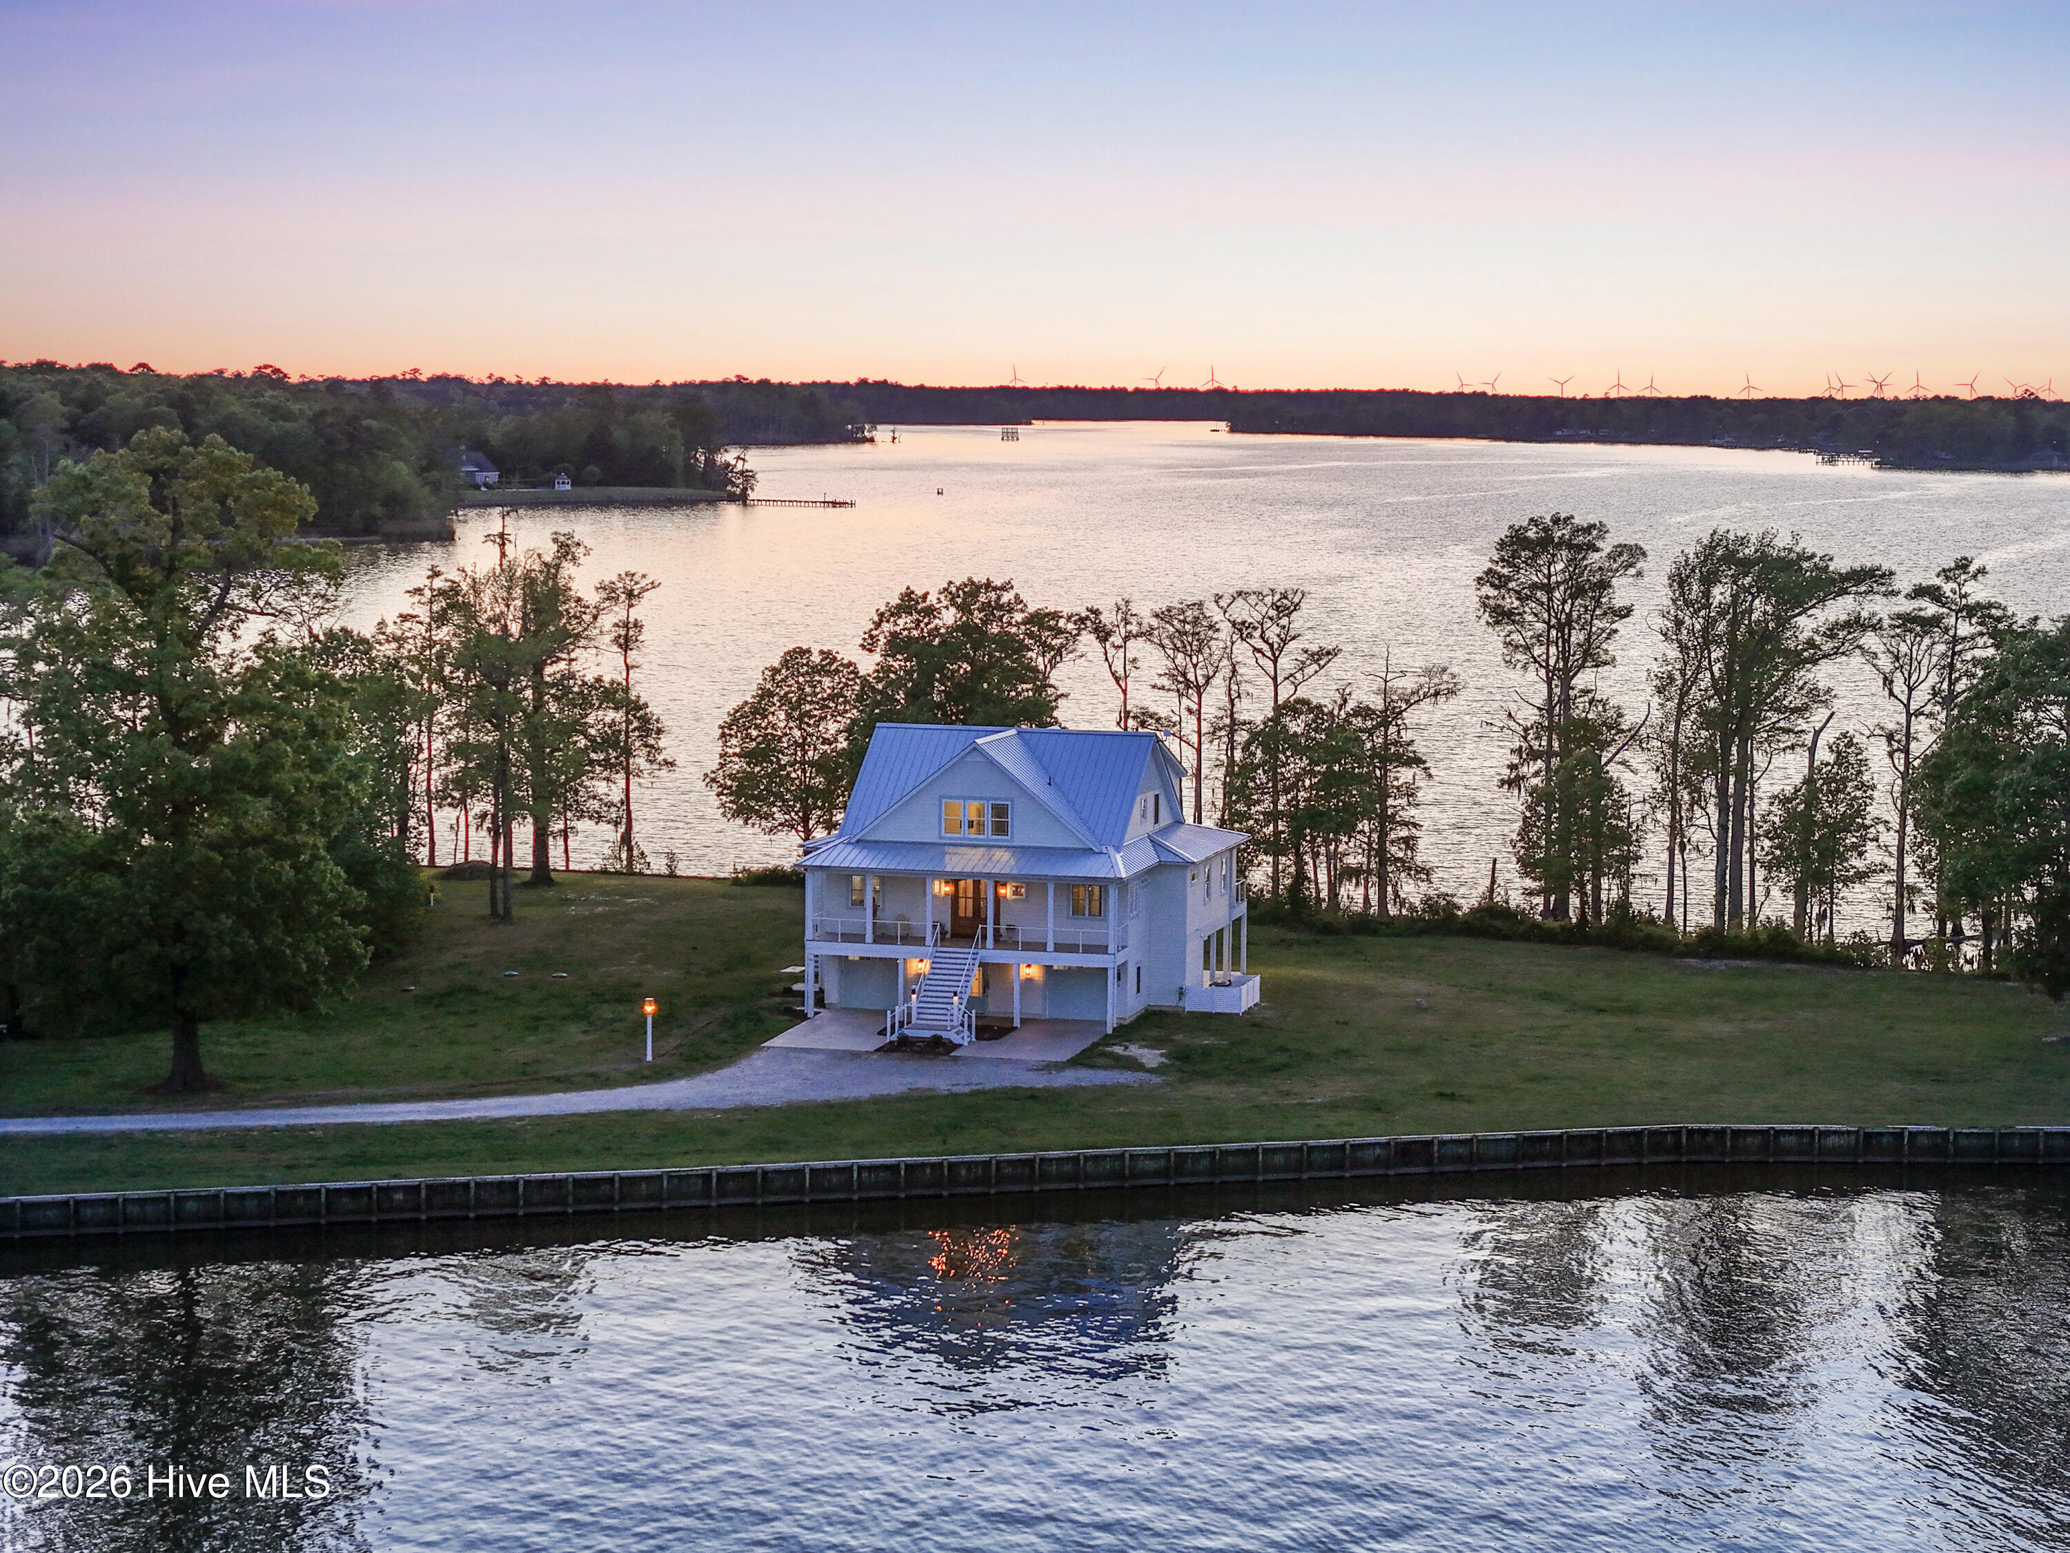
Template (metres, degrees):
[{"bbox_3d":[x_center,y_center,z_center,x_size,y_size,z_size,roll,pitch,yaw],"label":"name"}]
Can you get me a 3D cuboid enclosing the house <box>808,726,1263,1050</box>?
[{"bbox_3d":[-1.032,3.958,177.431,18.600,11.700,20.700,2,6,15],"label":"house"}]

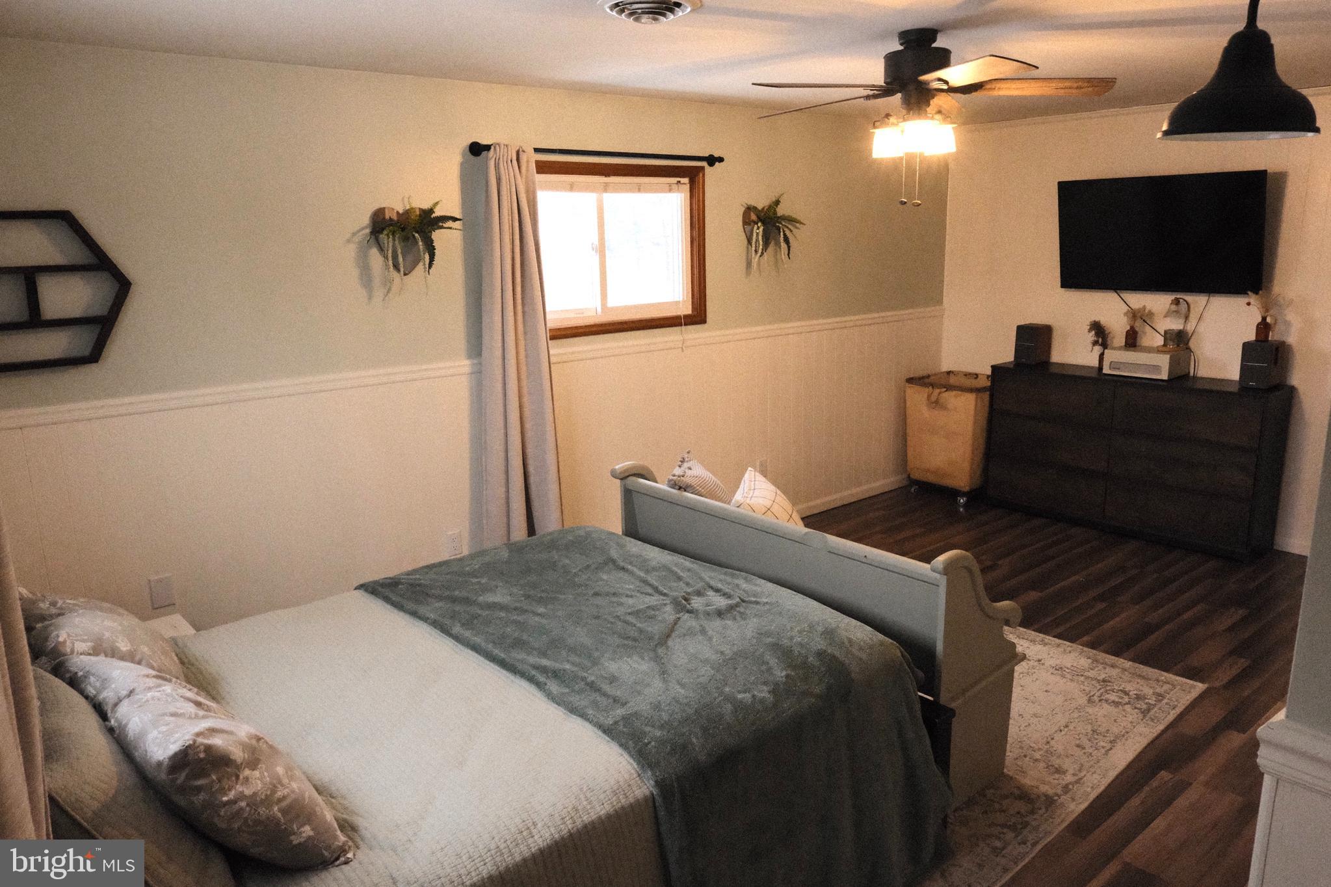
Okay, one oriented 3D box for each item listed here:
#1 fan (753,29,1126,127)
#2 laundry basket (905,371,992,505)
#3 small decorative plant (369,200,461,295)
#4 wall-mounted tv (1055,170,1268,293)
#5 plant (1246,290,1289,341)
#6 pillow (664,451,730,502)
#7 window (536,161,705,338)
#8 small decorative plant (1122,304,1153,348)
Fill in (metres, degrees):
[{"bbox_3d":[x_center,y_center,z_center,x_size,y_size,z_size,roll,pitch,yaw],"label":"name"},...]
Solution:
[{"bbox_3d":[0.900,-1.260,3.188,1.280,0.400,1.280,-12,17,-39],"label":"fan"},{"bbox_3d":[1.976,-0.043,5.983,0.460,0.775,0.520,-12,17,-38],"label":"laundry basket"},{"bbox_3d":[-1.063,-0.837,3.771,0.290,0.380,0.210,-11,16,-36],"label":"small decorative plant"},{"bbox_3d":[2.772,-1.178,5.040,0.060,0.645,1.115,-22,23,-35],"label":"wall-mounted tv"},{"bbox_3d":[3.155,-0.672,4.649,0.145,0.265,0.145,-12,17,-39],"label":"plant"},{"bbox_3d":[0.130,0.265,3.800,0.160,0.430,0.430,-29,3,21],"label":"pillow"},{"bbox_3d":[-0.286,-0.977,4.494,1.260,0.840,0.090,-11,16,-36],"label":"window"},{"bbox_3d":[2.753,-0.686,5.173,0.125,0.245,0.125,-12,17,-39],"label":"small decorative plant"}]

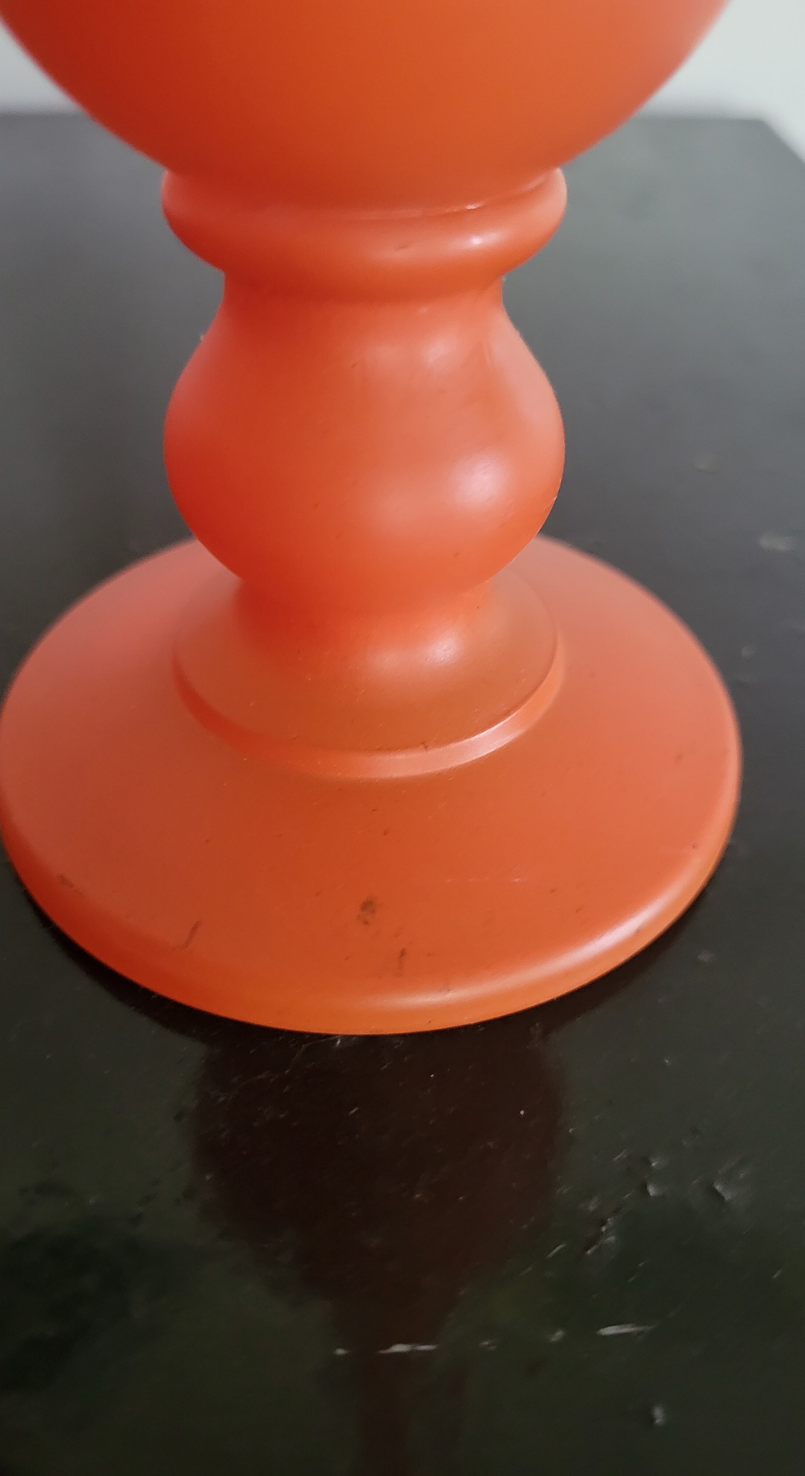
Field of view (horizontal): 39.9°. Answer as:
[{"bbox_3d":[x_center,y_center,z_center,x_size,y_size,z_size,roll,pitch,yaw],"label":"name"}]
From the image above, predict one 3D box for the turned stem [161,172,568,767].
[{"bbox_3d":[-0.004,-0.031,0.114,0.044,0.052,0.044,1,42,0],"label":"turned stem"}]

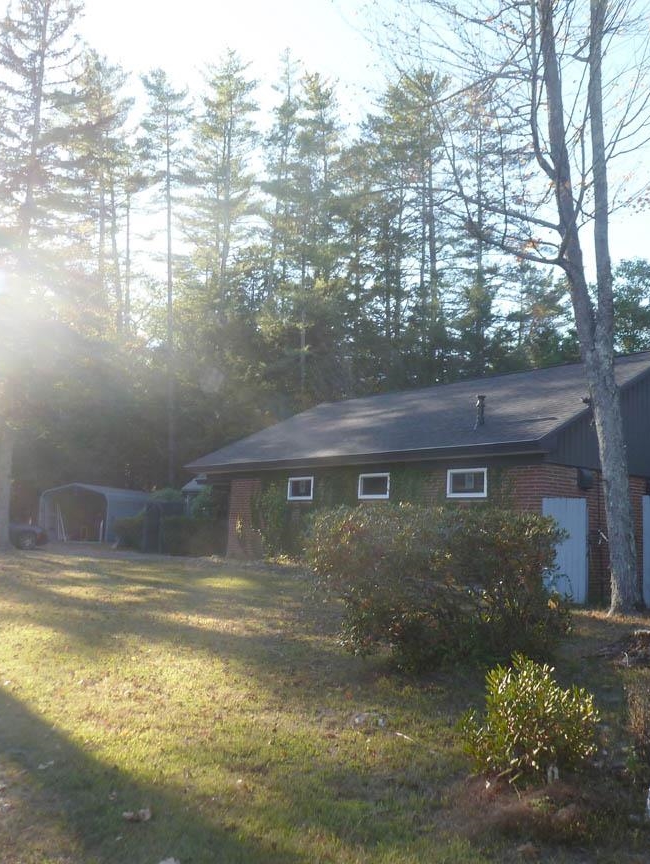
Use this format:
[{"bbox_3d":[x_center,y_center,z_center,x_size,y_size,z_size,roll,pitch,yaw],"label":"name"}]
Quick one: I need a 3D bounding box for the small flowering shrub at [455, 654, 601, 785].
[{"bbox_3d":[1.101,1.513,4.300,0.740,0.650,0.700,0,-7,14],"label":"small flowering shrub"}]

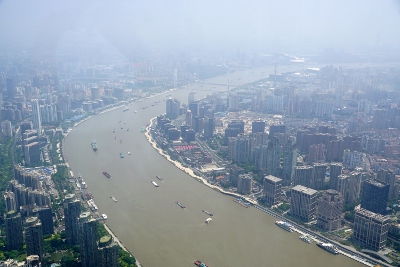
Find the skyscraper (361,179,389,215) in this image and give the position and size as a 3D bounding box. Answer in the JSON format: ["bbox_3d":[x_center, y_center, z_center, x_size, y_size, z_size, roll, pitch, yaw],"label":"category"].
[{"bbox_3d":[518.870,186.420,1287.650,42.000,82.000,58.000,-10,18,-36],"label":"skyscraper"}]

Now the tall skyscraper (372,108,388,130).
[{"bbox_3d":[939.980,-74.540,2256.680,63.000,100.000,22.000,0,15,0],"label":"tall skyscraper"}]

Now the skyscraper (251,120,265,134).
[{"bbox_3d":[259.280,-7.690,1921.750,53.080,85.000,26.540,3,15,8],"label":"skyscraper"}]

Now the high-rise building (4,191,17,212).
[{"bbox_3d":[-523.900,198.000,1198.700,23.000,71.300,26.000,-5,16,-19],"label":"high-rise building"}]

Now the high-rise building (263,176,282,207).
[{"bbox_3d":[217.020,170.950,1288.270,32.300,74.000,42.100,-14,21,-42],"label":"high-rise building"}]

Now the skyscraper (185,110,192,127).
[{"bbox_3d":[-55.130,-65.070,2191.510,22.000,103.000,22.000,6,16,19],"label":"skyscraper"}]

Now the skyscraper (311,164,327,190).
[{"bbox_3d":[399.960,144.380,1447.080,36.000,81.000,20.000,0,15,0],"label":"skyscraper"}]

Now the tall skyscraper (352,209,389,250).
[{"bbox_3d":[419.980,233.150,1067.380,32.000,74.000,71.000,-13,21,-41],"label":"tall skyscraper"}]

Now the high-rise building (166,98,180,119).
[{"bbox_3d":[-145.100,-140.000,2395.100,68.700,102.200,40.000,6,16,19],"label":"high-rise building"}]

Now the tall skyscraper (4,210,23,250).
[{"bbox_3d":[-439.610,231.620,1023.840,26.150,85.470,22.220,-8,18,-29],"label":"tall skyscraper"}]

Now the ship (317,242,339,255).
[{"bbox_3d":[312.400,278.100,1061.100,57.000,12.000,13.000,14,20,39],"label":"ship"}]

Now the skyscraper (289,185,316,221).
[{"bbox_3d":[296.600,197.500,1232.000,36.900,76.800,60.900,-13,20,-41],"label":"skyscraper"}]

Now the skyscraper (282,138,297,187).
[{"bbox_3d":[297.010,95.590,1427.360,28.050,147.320,23.840,13,20,38],"label":"skyscraper"}]

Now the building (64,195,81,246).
[{"bbox_3d":[-314.690,217.060,1074.620,37.000,121.000,27.000,-5,16,-18],"label":"building"}]

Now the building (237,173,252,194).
[{"bbox_3d":[140.850,161.420,1364.650,35.880,50.800,34.080,9,18,29],"label":"building"}]

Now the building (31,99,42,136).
[{"bbox_3d":[-801.070,-82.290,2121.560,27.000,163.000,26.000,0,15,-2],"label":"building"}]

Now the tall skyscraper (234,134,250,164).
[{"bbox_3d":[164.300,62.600,1657.600,50.700,108.800,28.000,3,16,10],"label":"tall skyscraper"}]

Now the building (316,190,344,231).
[{"bbox_3d":[344.260,201.080,1138.620,46.000,97.000,43.000,-12,20,-38],"label":"building"}]

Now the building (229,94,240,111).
[{"bbox_3d":[206.500,-181.200,2580.400,58.200,93.200,30.000,3,16,10],"label":"building"}]

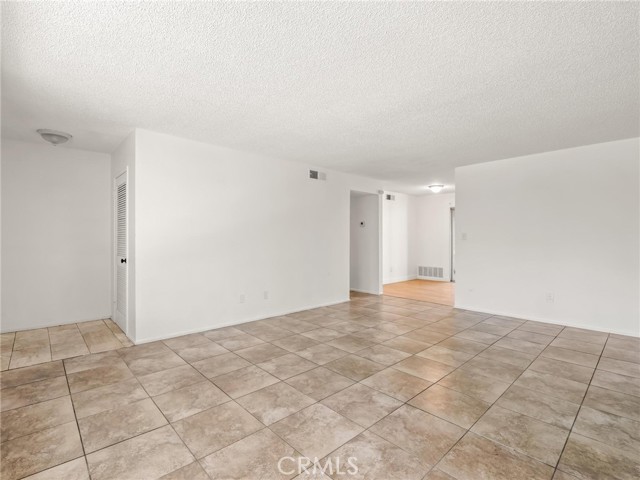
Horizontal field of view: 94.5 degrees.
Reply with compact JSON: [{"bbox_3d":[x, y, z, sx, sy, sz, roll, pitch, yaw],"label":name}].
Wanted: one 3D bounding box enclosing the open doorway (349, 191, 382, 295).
[{"bbox_3d":[0.876,0.106,5.987,0.930,2.110,0.130,0,0,-42],"label":"open doorway"}]

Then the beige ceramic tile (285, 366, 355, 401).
[{"bbox_3d":[0.004,1.194,2.501,0.440,0.012,0.440,0,0,-43],"label":"beige ceramic tile"}]

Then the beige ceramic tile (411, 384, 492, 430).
[{"bbox_3d":[0.919,1.167,2.090,0.437,0.012,0.437,0,0,-42],"label":"beige ceramic tile"}]

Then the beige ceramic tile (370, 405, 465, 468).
[{"bbox_3d":[0.602,1.192,1.845,0.440,0.012,0.440,0,0,-43],"label":"beige ceramic tile"}]

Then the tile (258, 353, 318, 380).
[{"bbox_3d":[-0.308,1.229,2.896,0.450,0.015,0.450,0,0,-43],"label":"tile"}]

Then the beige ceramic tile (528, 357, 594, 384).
[{"bbox_3d":[2.282,1.229,2.805,0.450,0.015,0.450,0,0,-43],"label":"beige ceramic tile"}]

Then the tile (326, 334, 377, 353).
[{"bbox_3d":[0.363,1.215,3.488,0.446,0.012,0.446,0,0,-43],"label":"tile"}]

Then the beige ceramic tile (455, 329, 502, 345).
[{"bbox_3d":[1.900,1.174,3.578,0.437,0.012,0.437,0,0,-42],"label":"beige ceramic tile"}]

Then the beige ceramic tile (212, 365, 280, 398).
[{"bbox_3d":[-0.637,1.211,2.547,0.446,0.012,0.446,0,0,-43],"label":"beige ceramic tile"}]

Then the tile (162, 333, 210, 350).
[{"bbox_3d":[-1.562,1.197,3.516,0.440,0.012,0.440,0,0,-43],"label":"tile"}]

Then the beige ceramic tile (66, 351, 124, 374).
[{"bbox_3d":[-2.200,1.195,2.911,0.440,0.012,0.422,0,0,-43],"label":"beige ceramic tile"}]

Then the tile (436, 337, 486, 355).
[{"bbox_3d":[1.637,1.215,3.437,0.446,0.012,0.446,0,0,-43],"label":"tile"}]

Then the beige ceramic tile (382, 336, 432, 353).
[{"bbox_3d":[0.965,1.173,3.305,0.437,0.012,0.437,0,0,-42],"label":"beige ceramic tile"}]

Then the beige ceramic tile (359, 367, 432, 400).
[{"bbox_3d":[0.623,1.169,2.402,0.437,0.012,0.437,0,0,-42],"label":"beige ceramic tile"}]

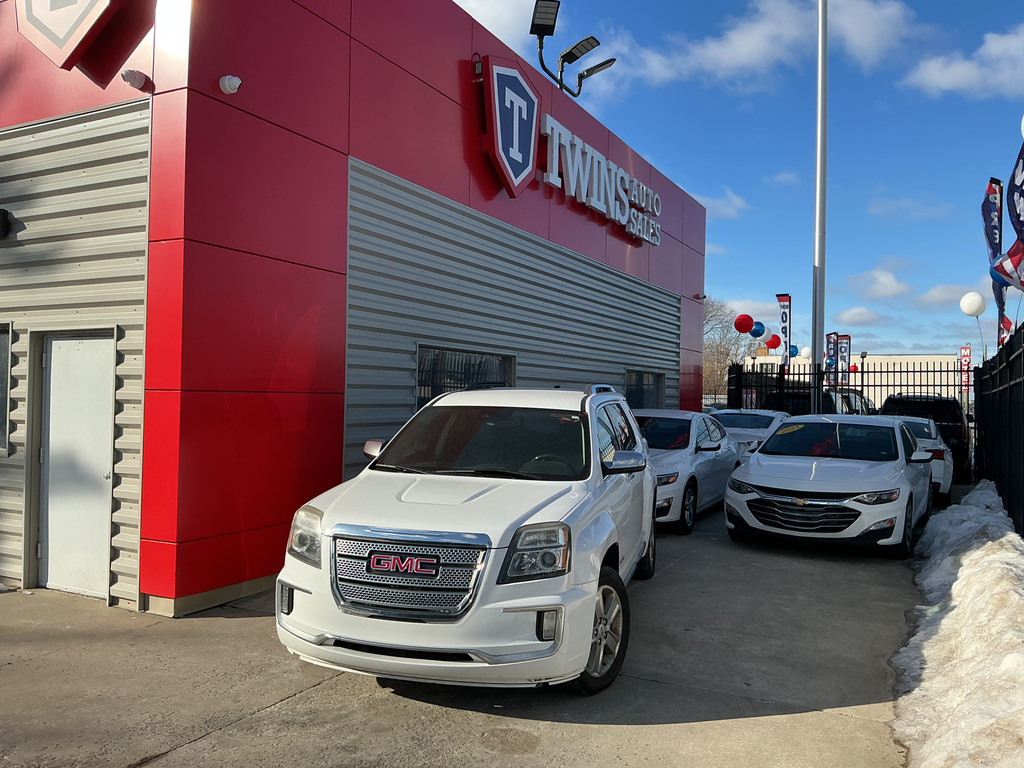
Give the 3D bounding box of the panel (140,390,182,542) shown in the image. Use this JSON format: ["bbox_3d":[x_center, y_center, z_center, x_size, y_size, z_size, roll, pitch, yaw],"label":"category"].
[{"bbox_3d":[-2.592,0.606,6.384,0.375,1.110,0.050,1,-1,27],"label":"panel"}]

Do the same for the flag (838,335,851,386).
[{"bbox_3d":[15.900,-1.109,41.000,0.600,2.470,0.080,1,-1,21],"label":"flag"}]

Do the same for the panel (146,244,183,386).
[{"bbox_3d":[-2.490,-0.496,6.220,0.360,1.080,0.060,1,-1,27],"label":"panel"}]

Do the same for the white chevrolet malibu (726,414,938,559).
[{"bbox_3d":[4.201,1.130,10.804,1.860,1.460,4.930,0,-1,30],"label":"white chevrolet malibu"}]

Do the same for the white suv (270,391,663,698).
[{"bbox_3d":[0.015,0.895,6.486,1.860,1.700,4.700,1,-1,15],"label":"white suv"}]

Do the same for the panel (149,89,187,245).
[{"bbox_3d":[-2.471,-1.575,6.239,0.360,1.080,0.060,1,-1,27],"label":"panel"}]

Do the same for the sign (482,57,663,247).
[{"bbox_3d":[1.145,-3.018,12.720,0.200,1.650,6.600,1,-1,27],"label":"sign"}]

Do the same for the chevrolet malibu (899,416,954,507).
[{"bbox_3d":[6.809,1.247,15.333,1.860,1.460,4.930,0,-1,27],"label":"chevrolet malibu"}]

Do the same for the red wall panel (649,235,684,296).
[{"bbox_3d":[2.975,-2.372,16.665,0.060,1.090,2.180,1,-1,27],"label":"red wall panel"}]

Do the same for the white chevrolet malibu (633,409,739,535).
[{"bbox_3d":[2.000,1.095,11.950,1.855,1.460,4.920,1,-1,26],"label":"white chevrolet malibu"}]

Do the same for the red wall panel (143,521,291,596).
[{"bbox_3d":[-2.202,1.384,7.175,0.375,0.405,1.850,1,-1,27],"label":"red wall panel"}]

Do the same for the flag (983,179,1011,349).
[{"bbox_3d":[6.860,-1.720,12.150,0.550,2.450,0.170,2,-1,-36],"label":"flag"}]

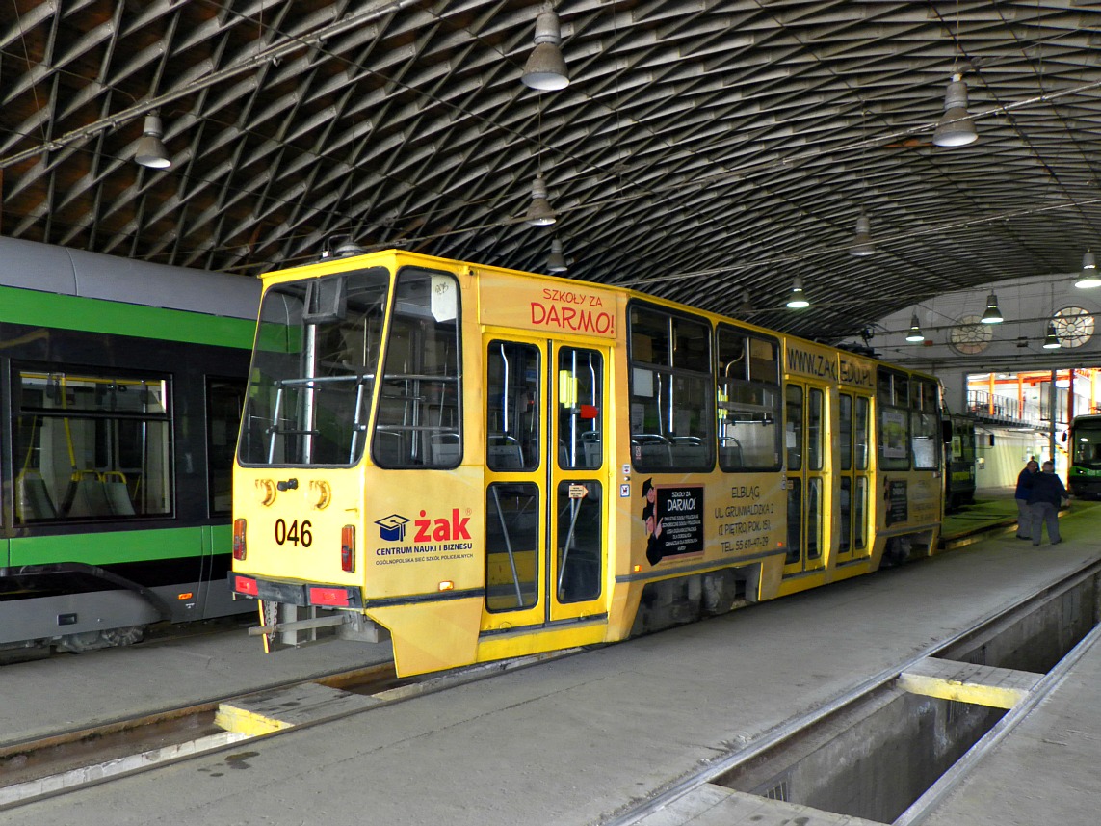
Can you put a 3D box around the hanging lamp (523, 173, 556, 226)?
[{"bbox_3d":[-0.147,-3.630,13.943,0.510,0.790,0.510,1,-3,0],"label":"hanging lamp"}]

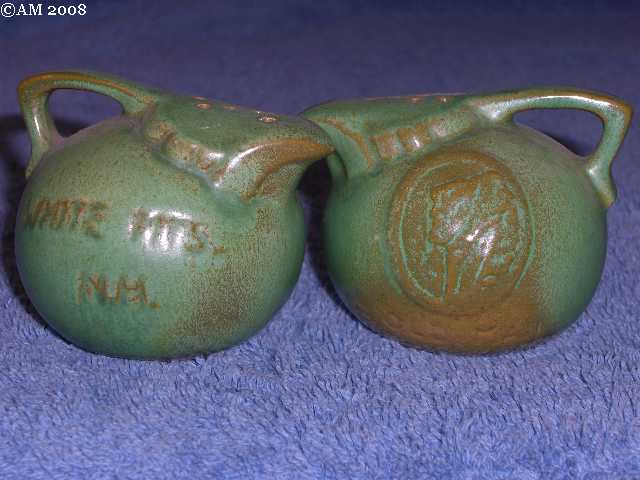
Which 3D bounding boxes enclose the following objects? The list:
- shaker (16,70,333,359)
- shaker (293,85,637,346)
[{"bbox_3d":[-0.030,-0.004,0.352,0.068,0.054,0.059,7,21,18],"label":"shaker"},{"bbox_3d":[0.029,-0.005,0.360,0.068,0.054,0.059,4,20,12],"label":"shaker"}]

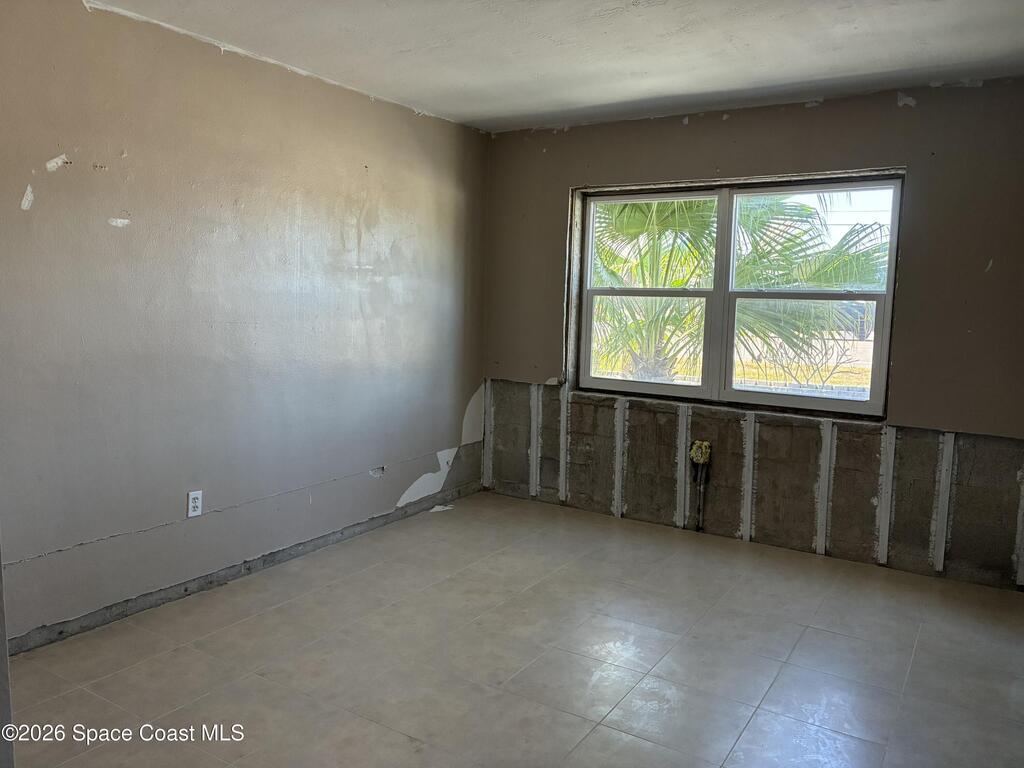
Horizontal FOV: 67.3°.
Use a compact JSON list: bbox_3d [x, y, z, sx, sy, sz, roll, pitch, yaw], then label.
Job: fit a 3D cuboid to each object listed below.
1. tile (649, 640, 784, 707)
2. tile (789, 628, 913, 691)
[{"bbox_3d":[0.780,1.082,2.911,0.400,0.010,0.400,5,8,32],"label":"tile"},{"bbox_3d":[1.345,1.083,3.050,0.402,0.010,0.402,5,8,32],"label":"tile"}]

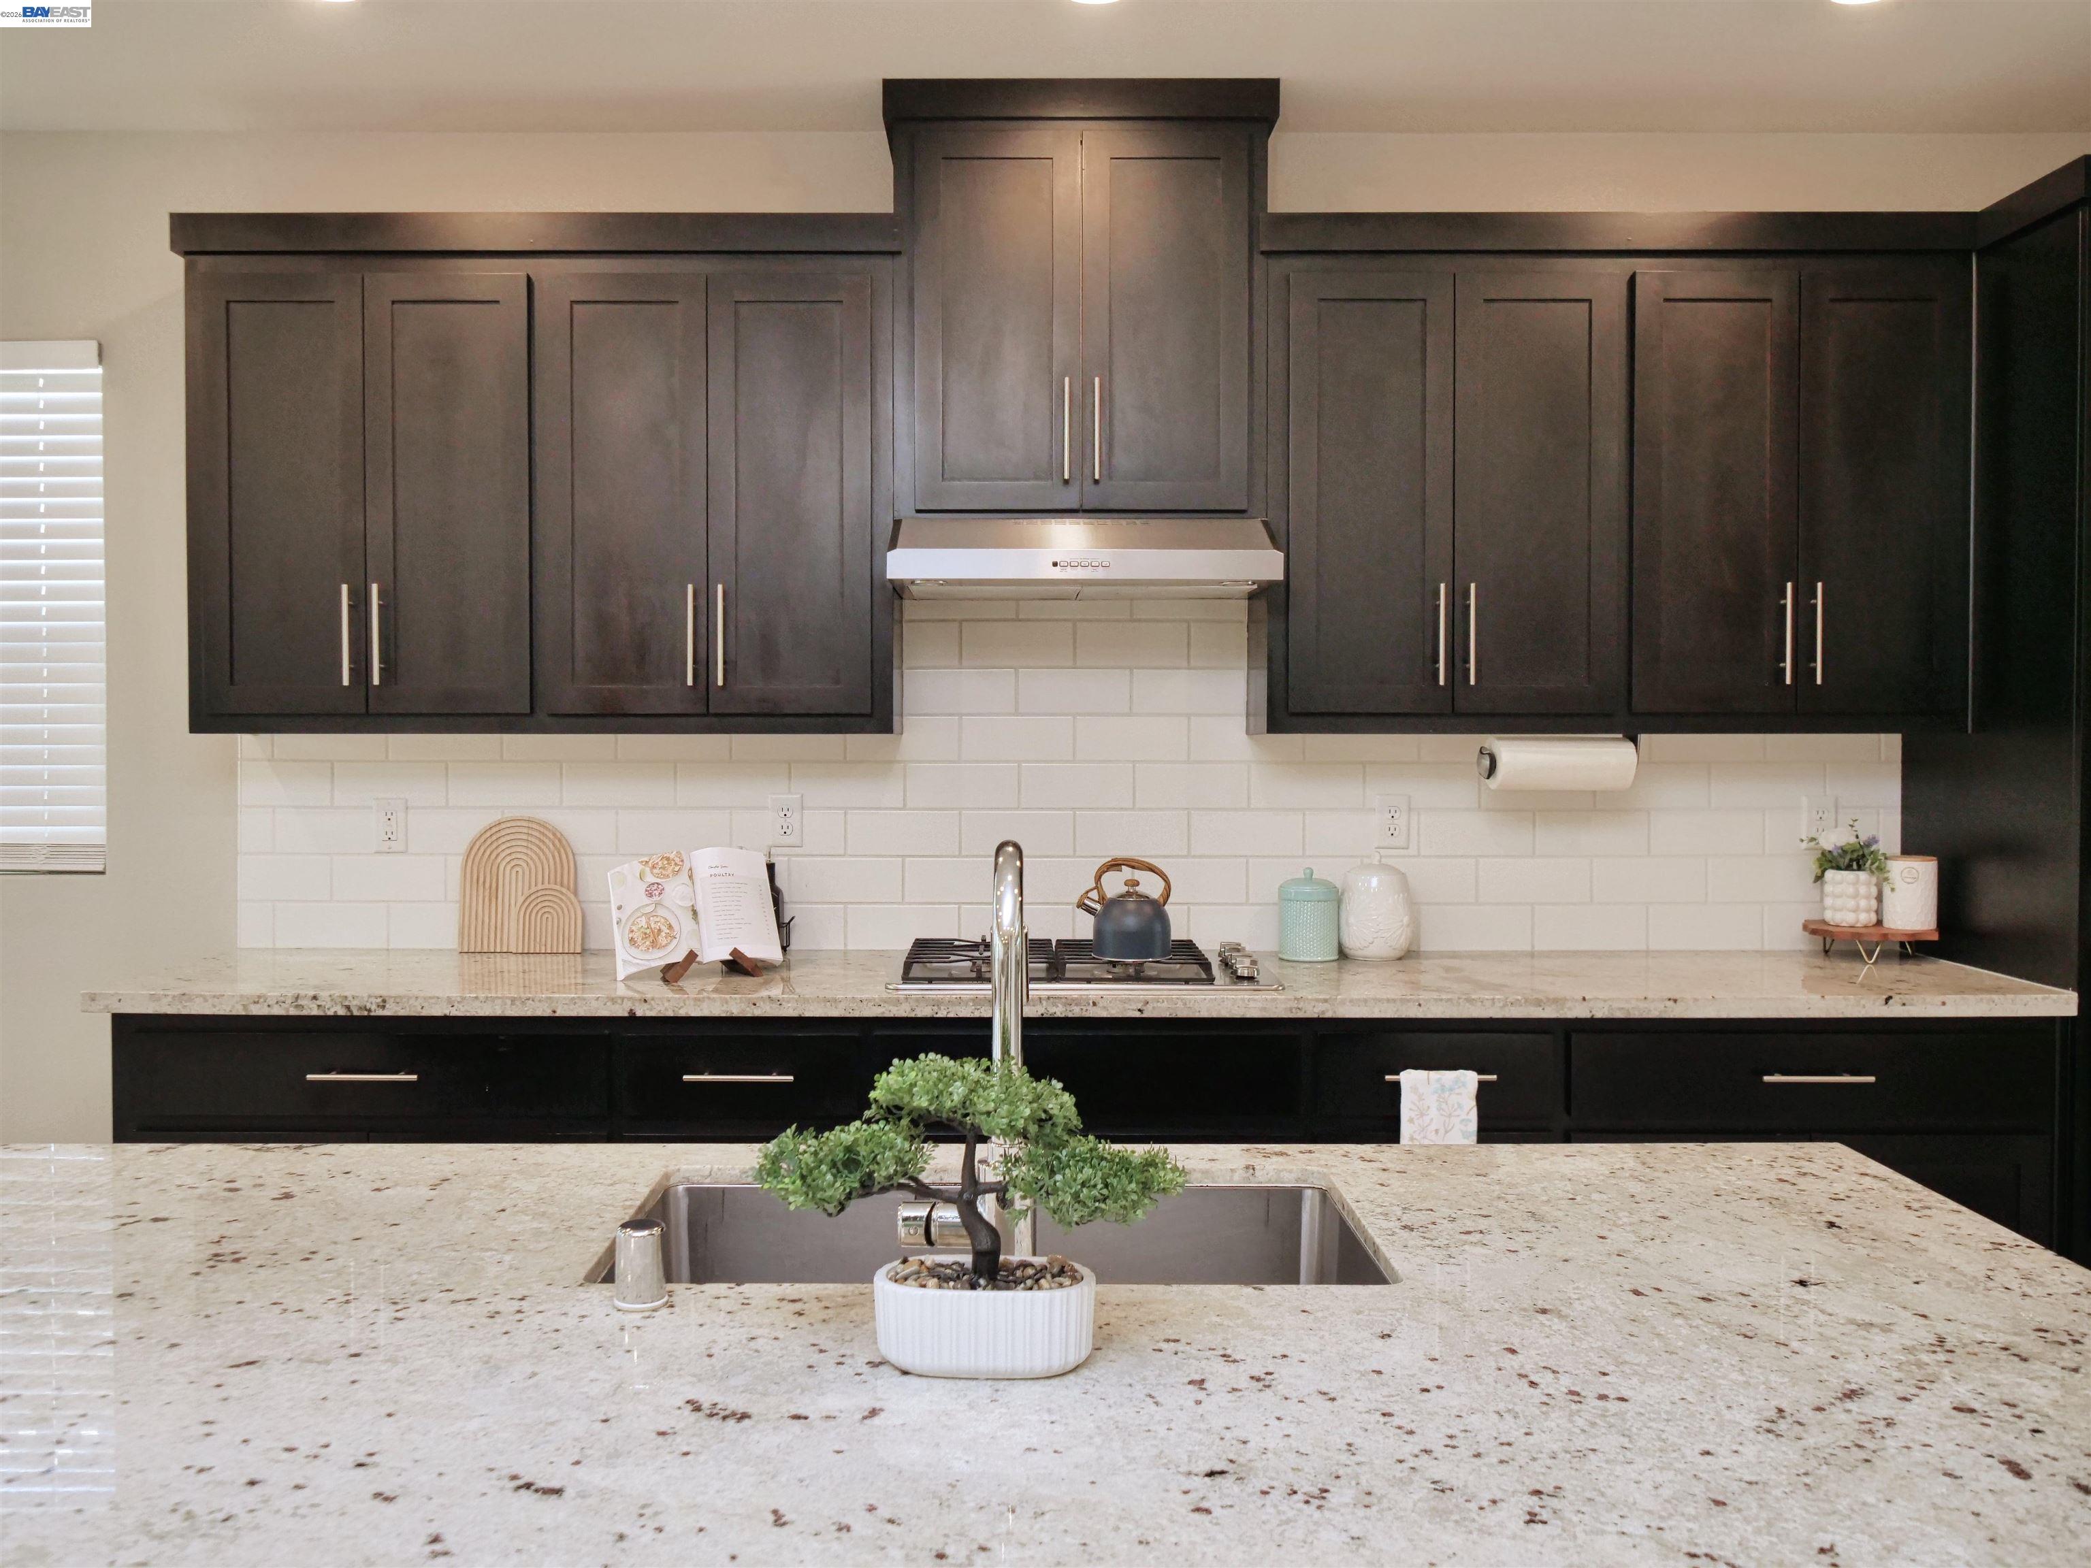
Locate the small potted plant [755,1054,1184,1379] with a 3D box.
[{"bbox_3d":[-0.058,0.325,1.309,0.330,0.232,0.170,0,2,-1],"label":"small potted plant"}]

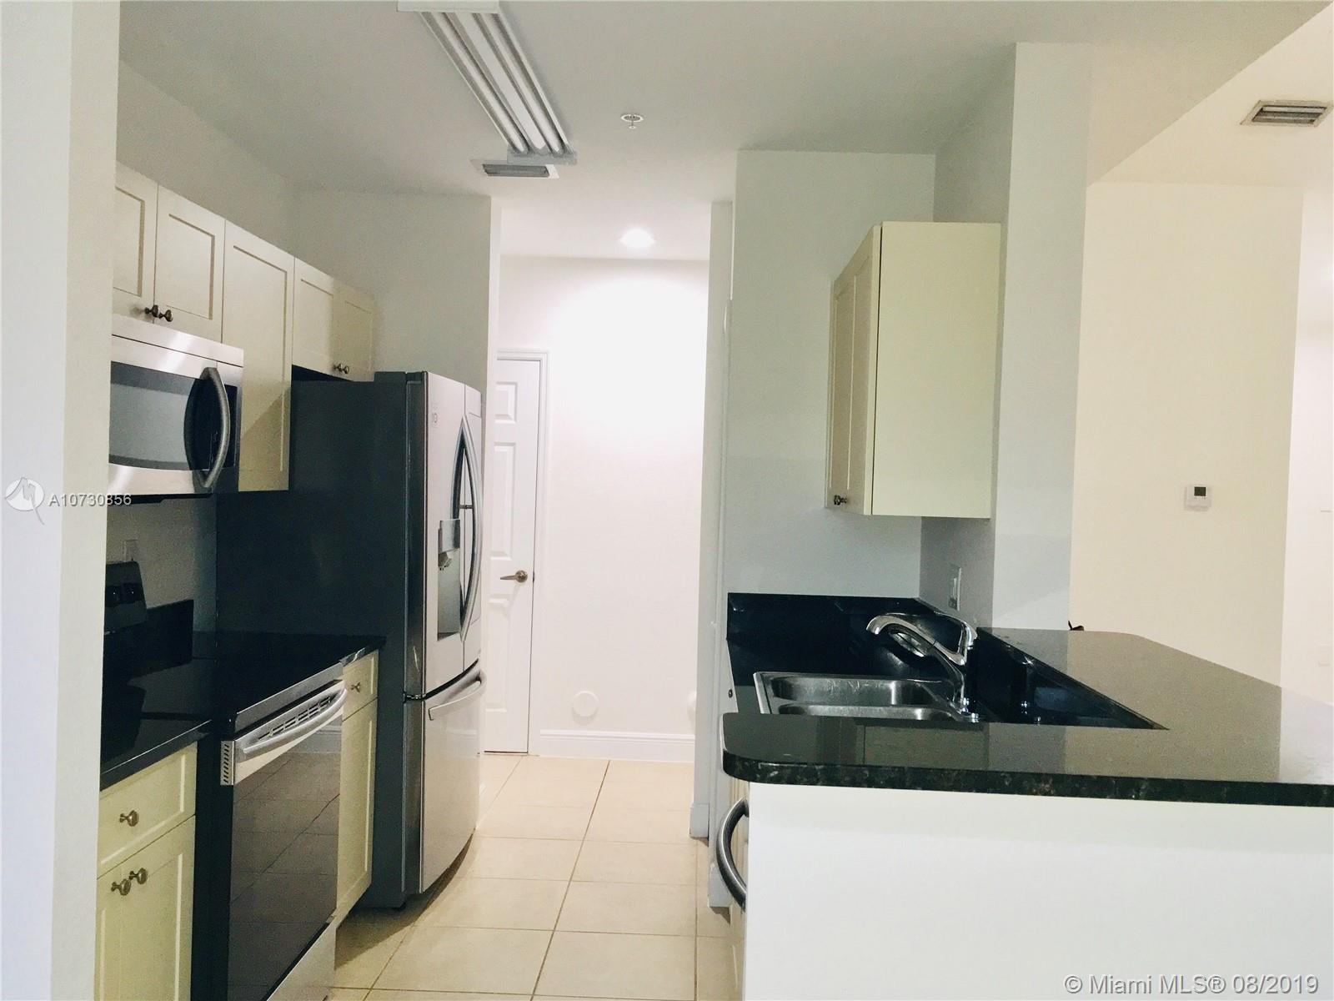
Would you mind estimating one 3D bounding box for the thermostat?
[{"bbox_3d":[2.127,-0.013,4.476,0.101,0.103,0.026,2,1,2],"label":"thermostat"}]

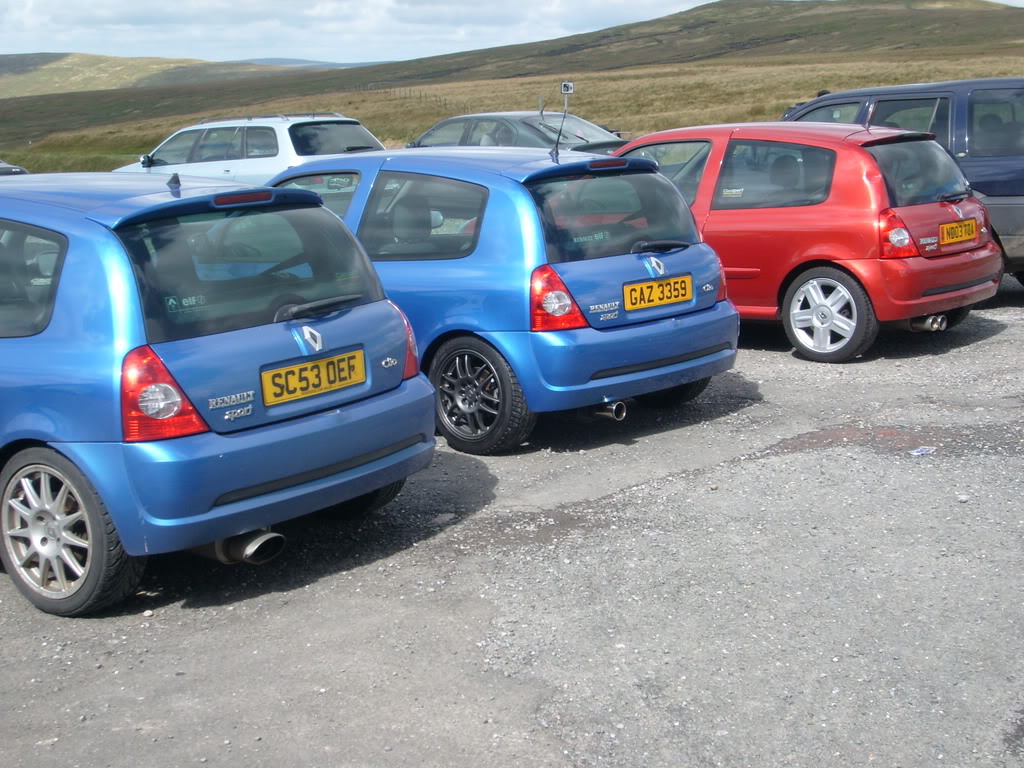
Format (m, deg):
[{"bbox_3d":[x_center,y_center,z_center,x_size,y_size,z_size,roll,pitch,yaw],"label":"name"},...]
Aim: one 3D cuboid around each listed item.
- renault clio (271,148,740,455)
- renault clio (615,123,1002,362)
[{"bbox_3d":[-0.631,-0.633,8.669,3.810,1.400,1.670,10,16,42],"label":"renault clio"},{"bbox_3d":[1.378,-1.124,10.770,3.810,1.400,1.670,9,15,39],"label":"renault clio"}]

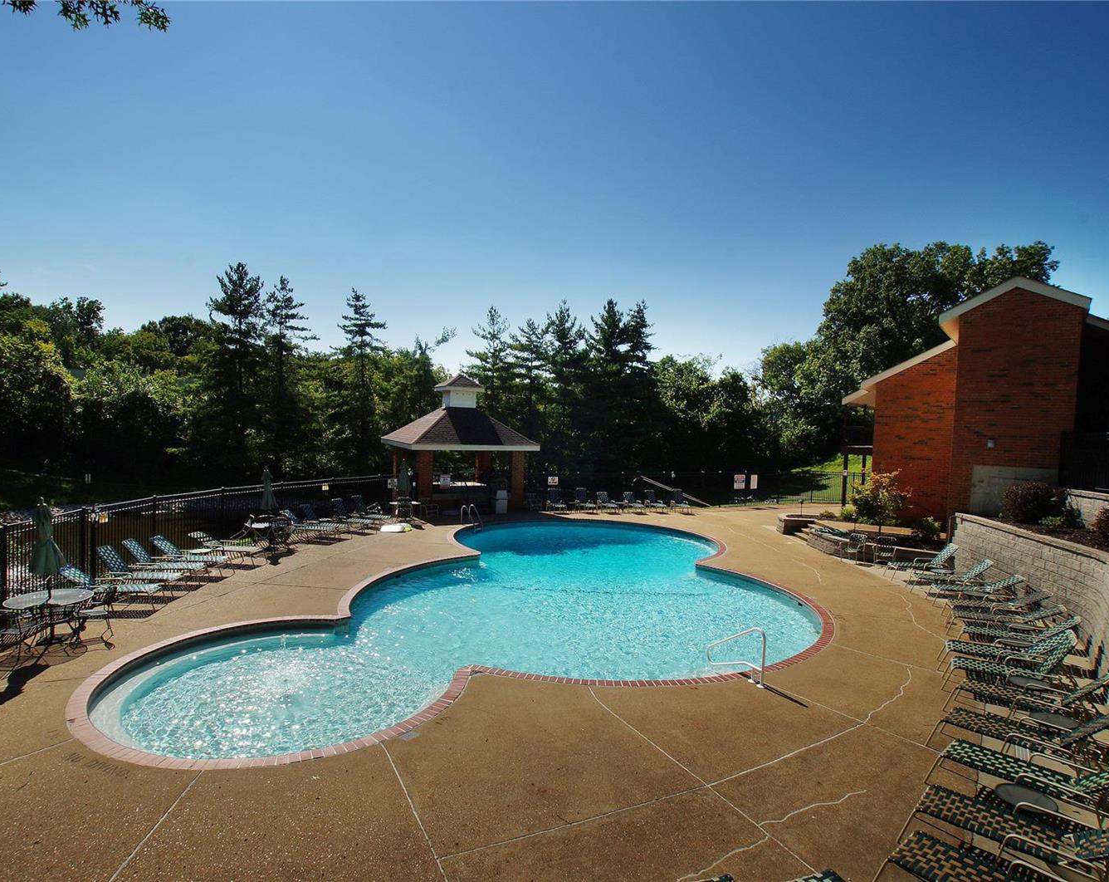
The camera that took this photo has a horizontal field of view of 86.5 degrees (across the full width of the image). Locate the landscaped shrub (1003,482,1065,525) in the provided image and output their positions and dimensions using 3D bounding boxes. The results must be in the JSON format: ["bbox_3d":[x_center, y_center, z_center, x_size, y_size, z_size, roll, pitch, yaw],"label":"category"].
[{"bbox_3d":[13.186,1.696,16.200,1.400,1.026,1.350,3,2,39],"label":"landscaped shrub"}]

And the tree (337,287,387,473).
[{"bbox_3d":[-12.569,-3.727,38.500,3.300,12.535,3.300,1,2,-18],"label":"tree"}]

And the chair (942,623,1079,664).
[{"bbox_3d":[7.712,3.614,10.106,1.885,0.907,0.640,3,2,27],"label":"chair"}]

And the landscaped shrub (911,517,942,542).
[{"bbox_3d":[11.815,2.781,18.700,0.900,0.856,0.850,3,3,33],"label":"landscaped shrub"}]

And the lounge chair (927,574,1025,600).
[{"bbox_3d":[10.519,3.753,14.788,1.973,0.798,0.660,2,2,15],"label":"lounge chair"}]

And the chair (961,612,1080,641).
[{"bbox_3d":[8.805,3.697,11.310,1.884,0.932,0.660,3,2,33],"label":"chair"}]

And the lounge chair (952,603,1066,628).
[{"bbox_3d":[9.105,3.624,11.967,1.945,0.817,0.640,2,2,24],"label":"lounge chair"}]

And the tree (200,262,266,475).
[{"bbox_3d":[-20.154,-4.363,37.000,4.000,13.740,4.000,0,2,-29],"label":"tree"}]

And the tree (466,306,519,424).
[{"bbox_3d":[-4.049,-2.683,37.163,3.800,11.639,3.800,2,2,-6],"label":"tree"}]

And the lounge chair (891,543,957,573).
[{"bbox_3d":[10.797,3.596,17.360,1.777,1.036,0.660,2,2,10],"label":"lounge chair"}]

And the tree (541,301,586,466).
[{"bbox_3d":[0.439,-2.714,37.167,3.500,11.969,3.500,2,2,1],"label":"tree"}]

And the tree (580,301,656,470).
[{"bbox_3d":[4.400,-3.485,40.000,5.000,12.249,4.600,2,2,6],"label":"tree"}]

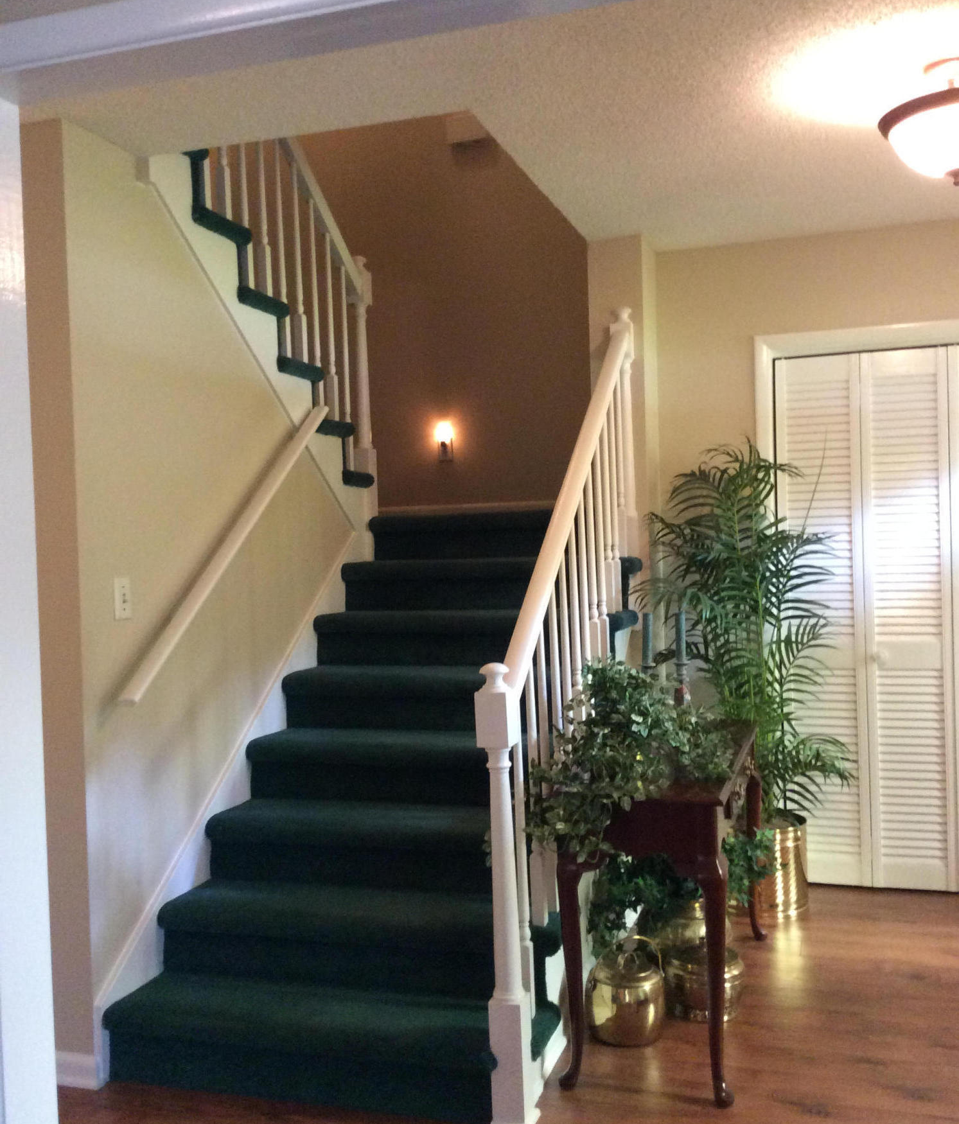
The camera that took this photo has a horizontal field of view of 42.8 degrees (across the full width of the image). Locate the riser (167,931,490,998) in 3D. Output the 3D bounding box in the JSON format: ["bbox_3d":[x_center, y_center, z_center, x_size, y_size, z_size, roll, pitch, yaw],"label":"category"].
[{"bbox_3d":[-0.349,1.054,3.218,1.080,0.127,0.030,-1,1,17],"label":"riser"}]

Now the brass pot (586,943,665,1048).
[{"bbox_3d":[0.395,1.157,3.335,0.216,0.260,0.214,-1,1,17],"label":"brass pot"}]

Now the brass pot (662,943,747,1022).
[{"bbox_3d":[0.640,1.189,3.479,0.234,0.158,0.230,-1,1,17],"label":"brass pot"}]

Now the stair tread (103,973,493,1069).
[{"bbox_3d":[-0.382,1.149,3.063,1.100,0.055,0.301,-1,1,17],"label":"stair tread"}]

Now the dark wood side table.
[{"bbox_3d":[0.564,0.914,3.529,0.427,0.710,1.275,-1,1,17],"label":"dark wood side table"}]

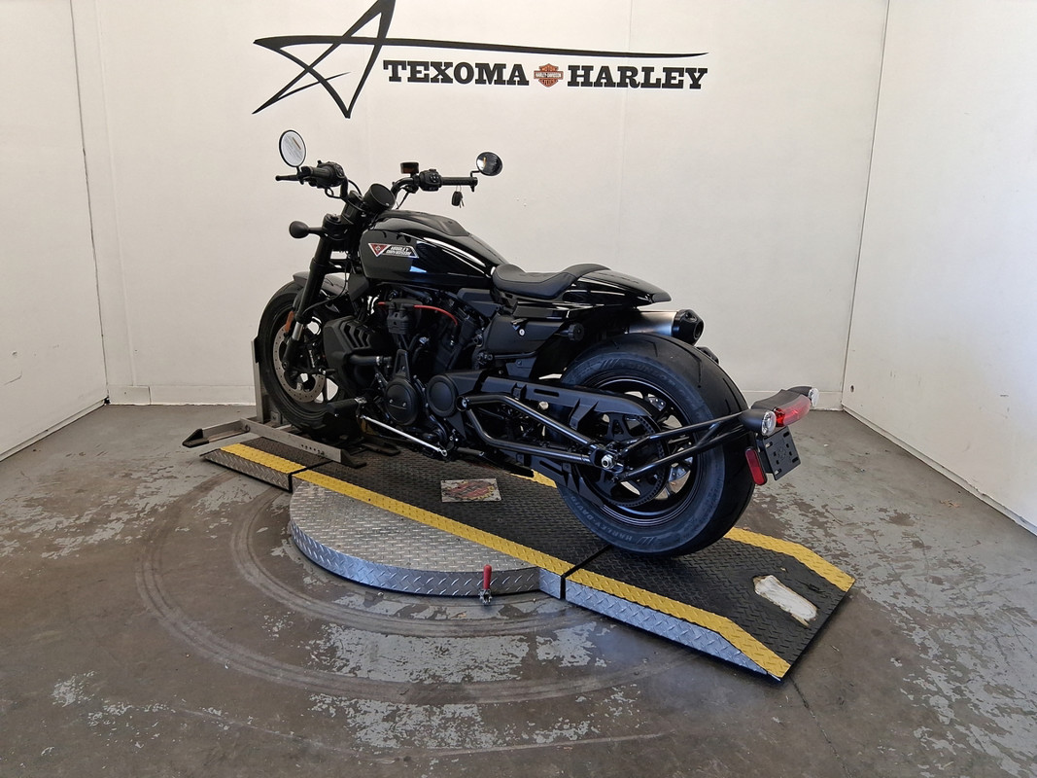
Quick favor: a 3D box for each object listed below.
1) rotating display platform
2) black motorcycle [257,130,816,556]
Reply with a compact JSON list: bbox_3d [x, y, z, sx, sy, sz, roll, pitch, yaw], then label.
[{"bbox_3d":[-0.182,0.389,2.772,2.478,0.075,1.220,12,19,36],"label":"rotating display platform"},{"bbox_3d":[-0.182,-0.211,2.608,2.270,1.180,0.920,12,19,37],"label":"black motorcycle"}]

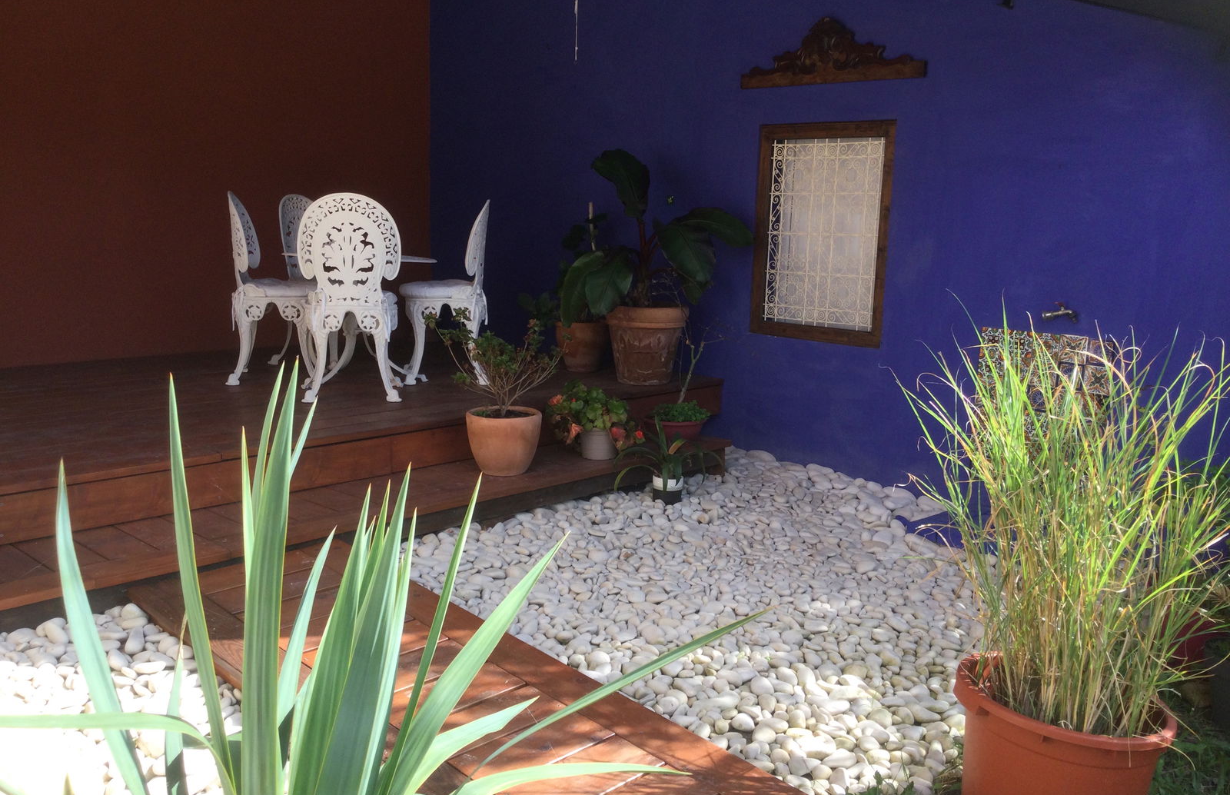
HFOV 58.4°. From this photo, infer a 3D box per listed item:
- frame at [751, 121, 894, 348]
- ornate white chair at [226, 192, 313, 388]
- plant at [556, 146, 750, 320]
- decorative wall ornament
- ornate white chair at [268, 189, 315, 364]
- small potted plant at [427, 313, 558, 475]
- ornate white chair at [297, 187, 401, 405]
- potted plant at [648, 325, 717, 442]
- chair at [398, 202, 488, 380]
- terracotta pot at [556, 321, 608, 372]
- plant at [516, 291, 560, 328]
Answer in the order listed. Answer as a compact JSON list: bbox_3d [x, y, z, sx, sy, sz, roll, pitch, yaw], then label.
[{"bbox_3d":[0.974,-0.766,5.137,0.722,0.999,0.080,11,13,42],"label":"frame"},{"bbox_3d":[-1.550,-0.515,5.151,0.450,0.865,0.430,0,10,-8],"label":"ornate white chair"},{"bbox_3d":[0.133,-0.765,5.307,0.840,0.845,0.660,11,13,42],"label":"plant"},{"bbox_3d":[0.975,-1.556,4.961,0.939,0.289,0.060,11,13,42],"label":"decorative wall ornament"},{"bbox_3d":[-1.500,-0.606,5.693,0.450,0.865,0.430,6,11,24],"label":"ornate white chair"},{"bbox_3d":[-0.462,-0.020,4.226,0.500,0.620,0.450,1,10,-6],"label":"small potted plant"},{"bbox_3d":[-1.129,-0.439,4.782,0.430,0.865,0.450,0,10,-9],"label":"ornate white chair"},{"bbox_3d":[0.321,-0.075,5.008,0.310,0.510,0.290,2,10,3],"label":"potted plant"},{"bbox_3d":[-0.823,-0.521,5.313,0.450,0.865,0.430,0,10,-9],"label":"chair"},{"bbox_3d":[-0.150,-0.277,5.794,0.312,0.262,0.312,2,10,0],"label":"terracotta pot"},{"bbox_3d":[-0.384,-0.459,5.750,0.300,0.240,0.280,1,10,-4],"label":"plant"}]

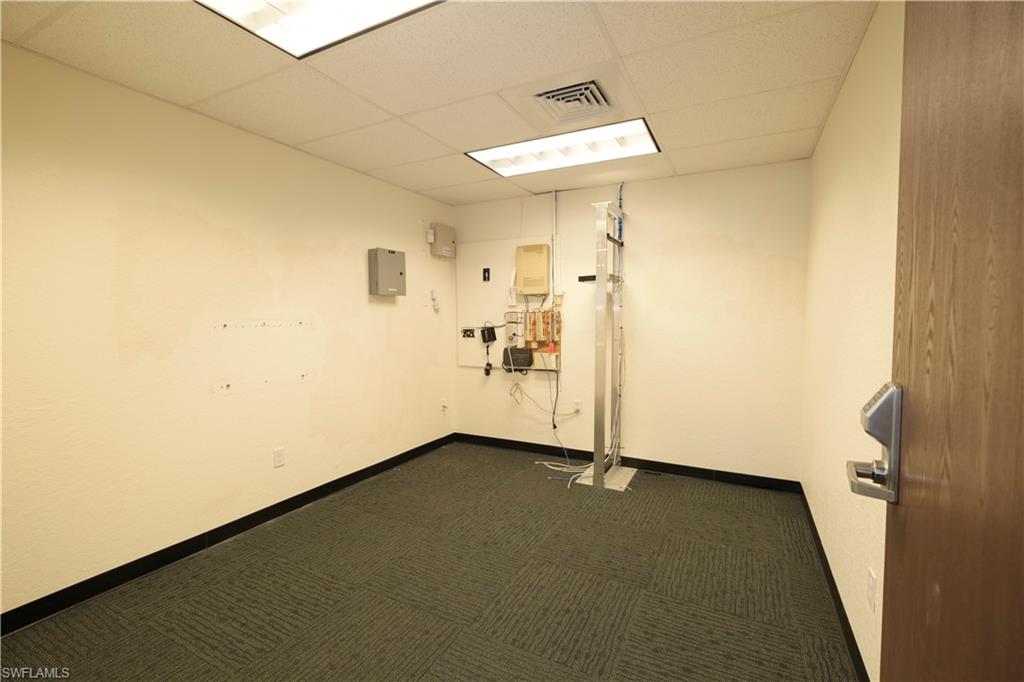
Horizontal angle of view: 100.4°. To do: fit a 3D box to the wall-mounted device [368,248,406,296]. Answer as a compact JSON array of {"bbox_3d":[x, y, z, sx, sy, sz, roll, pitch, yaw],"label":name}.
[{"bbox_3d":[-1.026,-0.561,3.527,0.095,0.370,0.320,2,4,28],"label":"wall-mounted device"}]

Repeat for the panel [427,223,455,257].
[{"bbox_3d":[-0.669,-0.973,4.178,0.080,0.305,0.300,2,4,28],"label":"panel"}]

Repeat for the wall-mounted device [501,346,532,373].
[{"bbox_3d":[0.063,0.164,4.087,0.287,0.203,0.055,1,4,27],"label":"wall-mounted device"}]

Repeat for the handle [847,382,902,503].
[{"bbox_3d":[0.716,0.202,0.843,0.079,0.220,0.142,2,4,33],"label":"handle"}]

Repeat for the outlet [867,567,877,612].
[{"bbox_3d":[1.188,0.824,1.415,0.010,0.115,0.071,2,4,28],"label":"outlet"}]

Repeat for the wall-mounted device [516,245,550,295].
[{"bbox_3d":[0.201,-0.651,3.953,0.306,0.448,0.085,1,4,27],"label":"wall-mounted device"}]

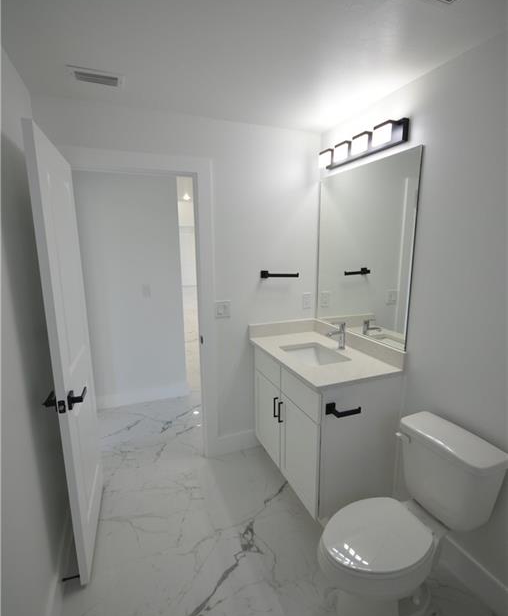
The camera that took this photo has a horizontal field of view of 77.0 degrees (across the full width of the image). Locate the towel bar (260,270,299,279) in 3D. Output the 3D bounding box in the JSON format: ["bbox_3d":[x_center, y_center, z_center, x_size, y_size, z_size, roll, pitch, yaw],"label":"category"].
[{"bbox_3d":[0.195,-0.248,2.361,0.275,0.058,0.084,-5,12,-22],"label":"towel bar"}]

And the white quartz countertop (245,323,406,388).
[{"bbox_3d":[0.408,0.253,2.089,0.575,0.129,0.911,-5,12,-22],"label":"white quartz countertop"}]

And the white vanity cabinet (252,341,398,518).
[{"bbox_3d":[0.430,0.743,2.207,0.524,0.878,0.880,-5,12,-22],"label":"white vanity cabinet"}]

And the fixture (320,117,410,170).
[{"bbox_3d":[0.620,-0.964,1.931,0.110,0.117,0.670,-5,12,-22],"label":"fixture"}]

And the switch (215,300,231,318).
[{"bbox_3d":[-0.220,0.014,2.280,0.112,0.120,0.009,-5,12,-22],"label":"switch"}]

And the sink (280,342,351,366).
[{"bbox_3d":[0.390,0.387,2.086,0.325,0.165,0.424,-5,12,-22],"label":"sink"}]

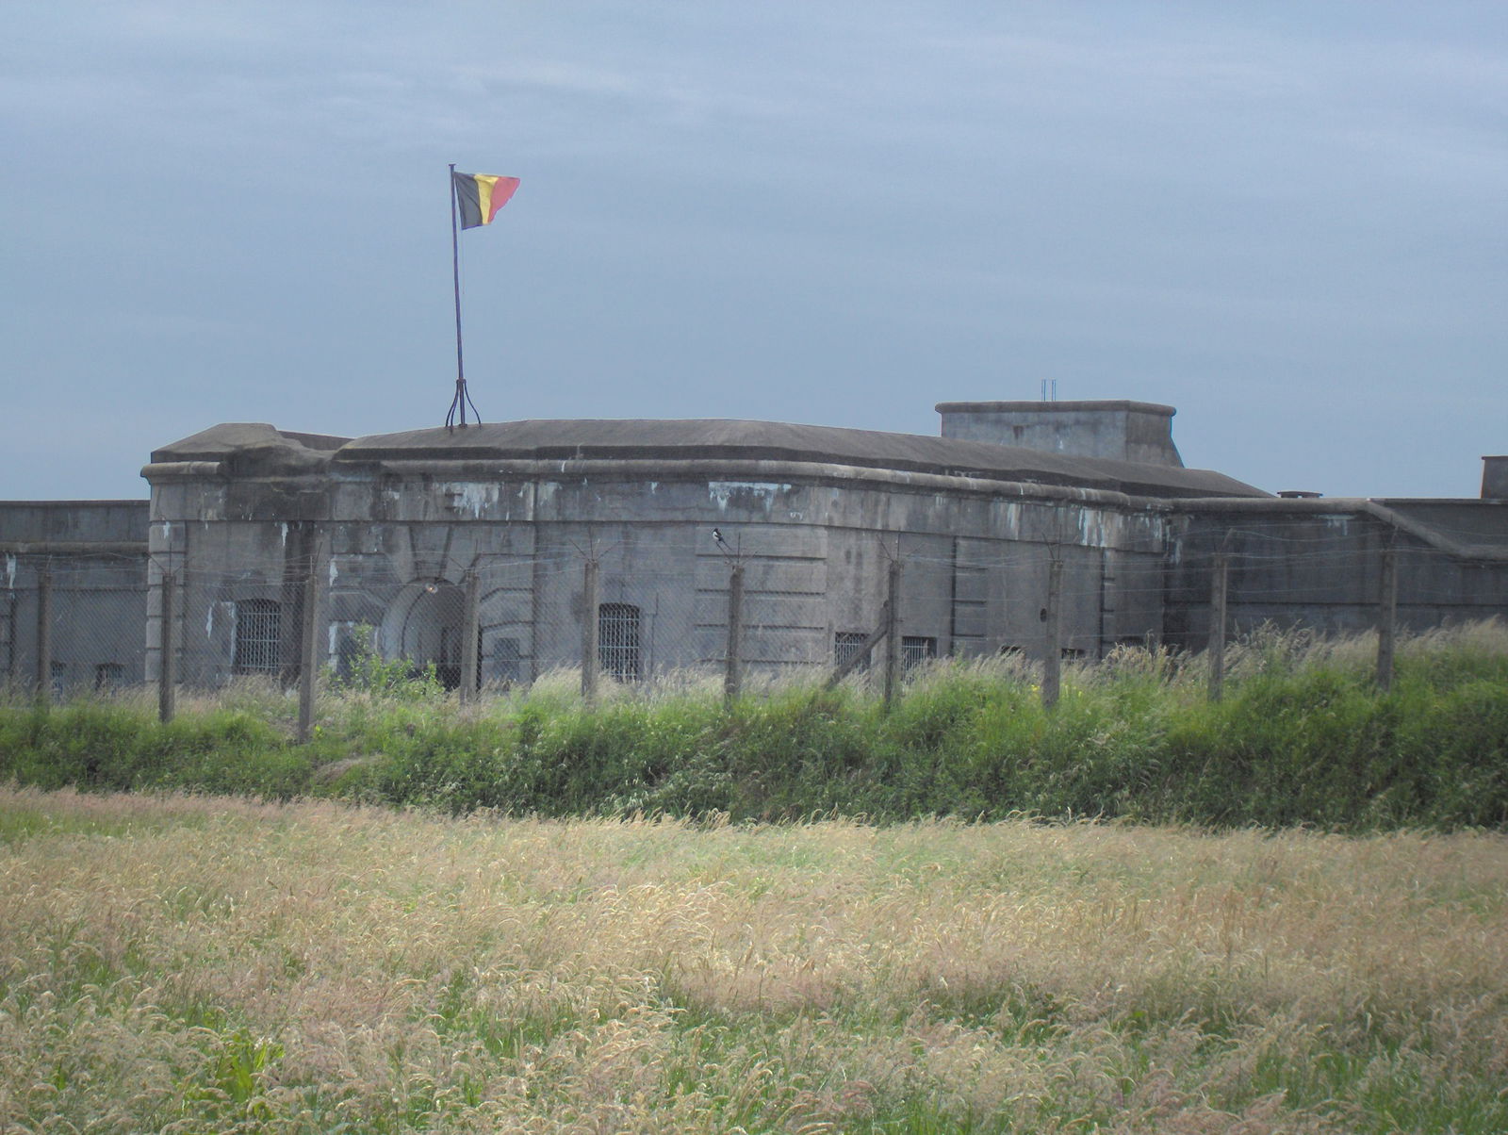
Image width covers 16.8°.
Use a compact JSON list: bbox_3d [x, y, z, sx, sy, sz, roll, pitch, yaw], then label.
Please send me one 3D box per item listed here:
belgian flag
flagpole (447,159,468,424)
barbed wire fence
[{"bbox_3d":[-7.127,-9.783,136.000,1.900,1.520,0.450,1,-1,6],"label":"belgian flag"},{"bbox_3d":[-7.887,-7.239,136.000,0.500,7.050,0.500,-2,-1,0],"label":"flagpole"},{"bbox_3d":[-1.015,0.731,56.517,21.700,2.450,0.650,0,-2,39],"label":"barbed wire fence"}]

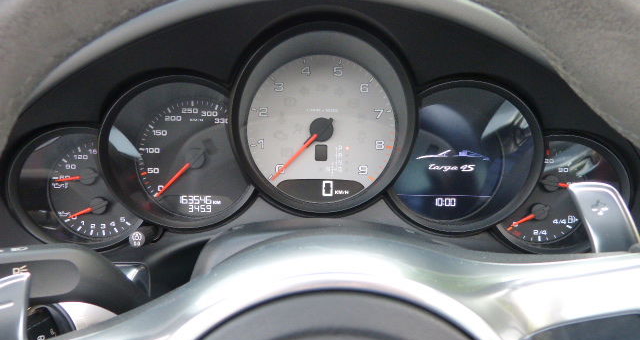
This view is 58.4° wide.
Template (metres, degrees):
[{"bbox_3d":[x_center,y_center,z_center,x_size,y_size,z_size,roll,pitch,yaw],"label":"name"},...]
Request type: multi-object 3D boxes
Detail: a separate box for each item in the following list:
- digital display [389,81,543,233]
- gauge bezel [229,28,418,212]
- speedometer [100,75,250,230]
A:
[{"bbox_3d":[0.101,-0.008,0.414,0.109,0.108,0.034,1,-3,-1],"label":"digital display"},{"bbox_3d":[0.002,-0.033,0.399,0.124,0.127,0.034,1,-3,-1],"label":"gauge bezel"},{"bbox_3d":[-0.100,-0.012,0.414,0.107,0.107,0.034,1,-3,-1],"label":"speedometer"}]

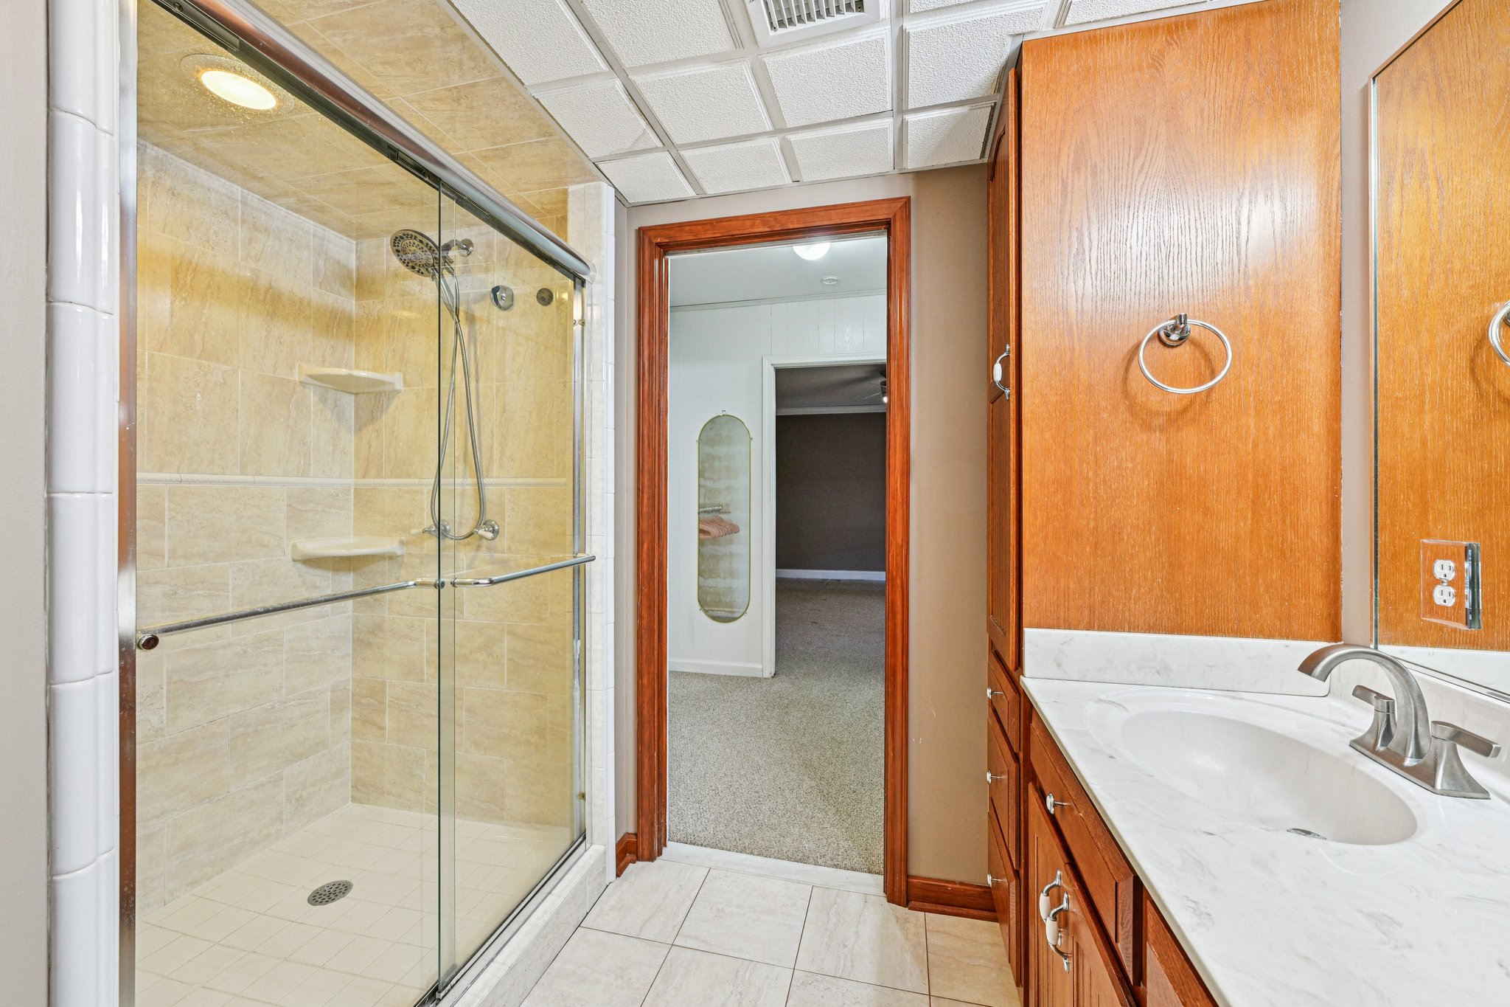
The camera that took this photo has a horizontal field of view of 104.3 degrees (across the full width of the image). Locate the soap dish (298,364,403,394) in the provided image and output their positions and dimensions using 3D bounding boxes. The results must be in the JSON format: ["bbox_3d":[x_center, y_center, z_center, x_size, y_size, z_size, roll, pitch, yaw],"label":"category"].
[{"bbox_3d":[-1.540,-0.469,2.245,0.315,0.070,0.195,0,0,-31],"label":"soap dish"}]

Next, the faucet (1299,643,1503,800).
[{"bbox_3d":[0.844,0.280,0.801,0.158,0.168,0.235,0,0,14],"label":"faucet"}]

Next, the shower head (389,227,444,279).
[{"bbox_3d":[-1.134,-0.860,2.007,0.180,0.050,0.180,0,-35,11],"label":"shower head"}]

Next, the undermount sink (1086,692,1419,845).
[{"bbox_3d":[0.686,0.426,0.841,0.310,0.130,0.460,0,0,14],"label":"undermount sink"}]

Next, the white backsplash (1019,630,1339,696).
[{"bbox_3d":[0.822,0.314,1.173,0.530,0.102,0.020,0,0,14],"label":"white backsplash"}]

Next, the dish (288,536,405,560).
[{"bbox_3d":[-1.538,0.171,2.240,0.335,0.070,0.205,0,0,-31],"label":"dish"}]

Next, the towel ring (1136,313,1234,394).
[{"bbox_3d":[0.833,-0.290,1.149,0.157,0.162,0.056,0,1,14],"label":"towel ring"}]

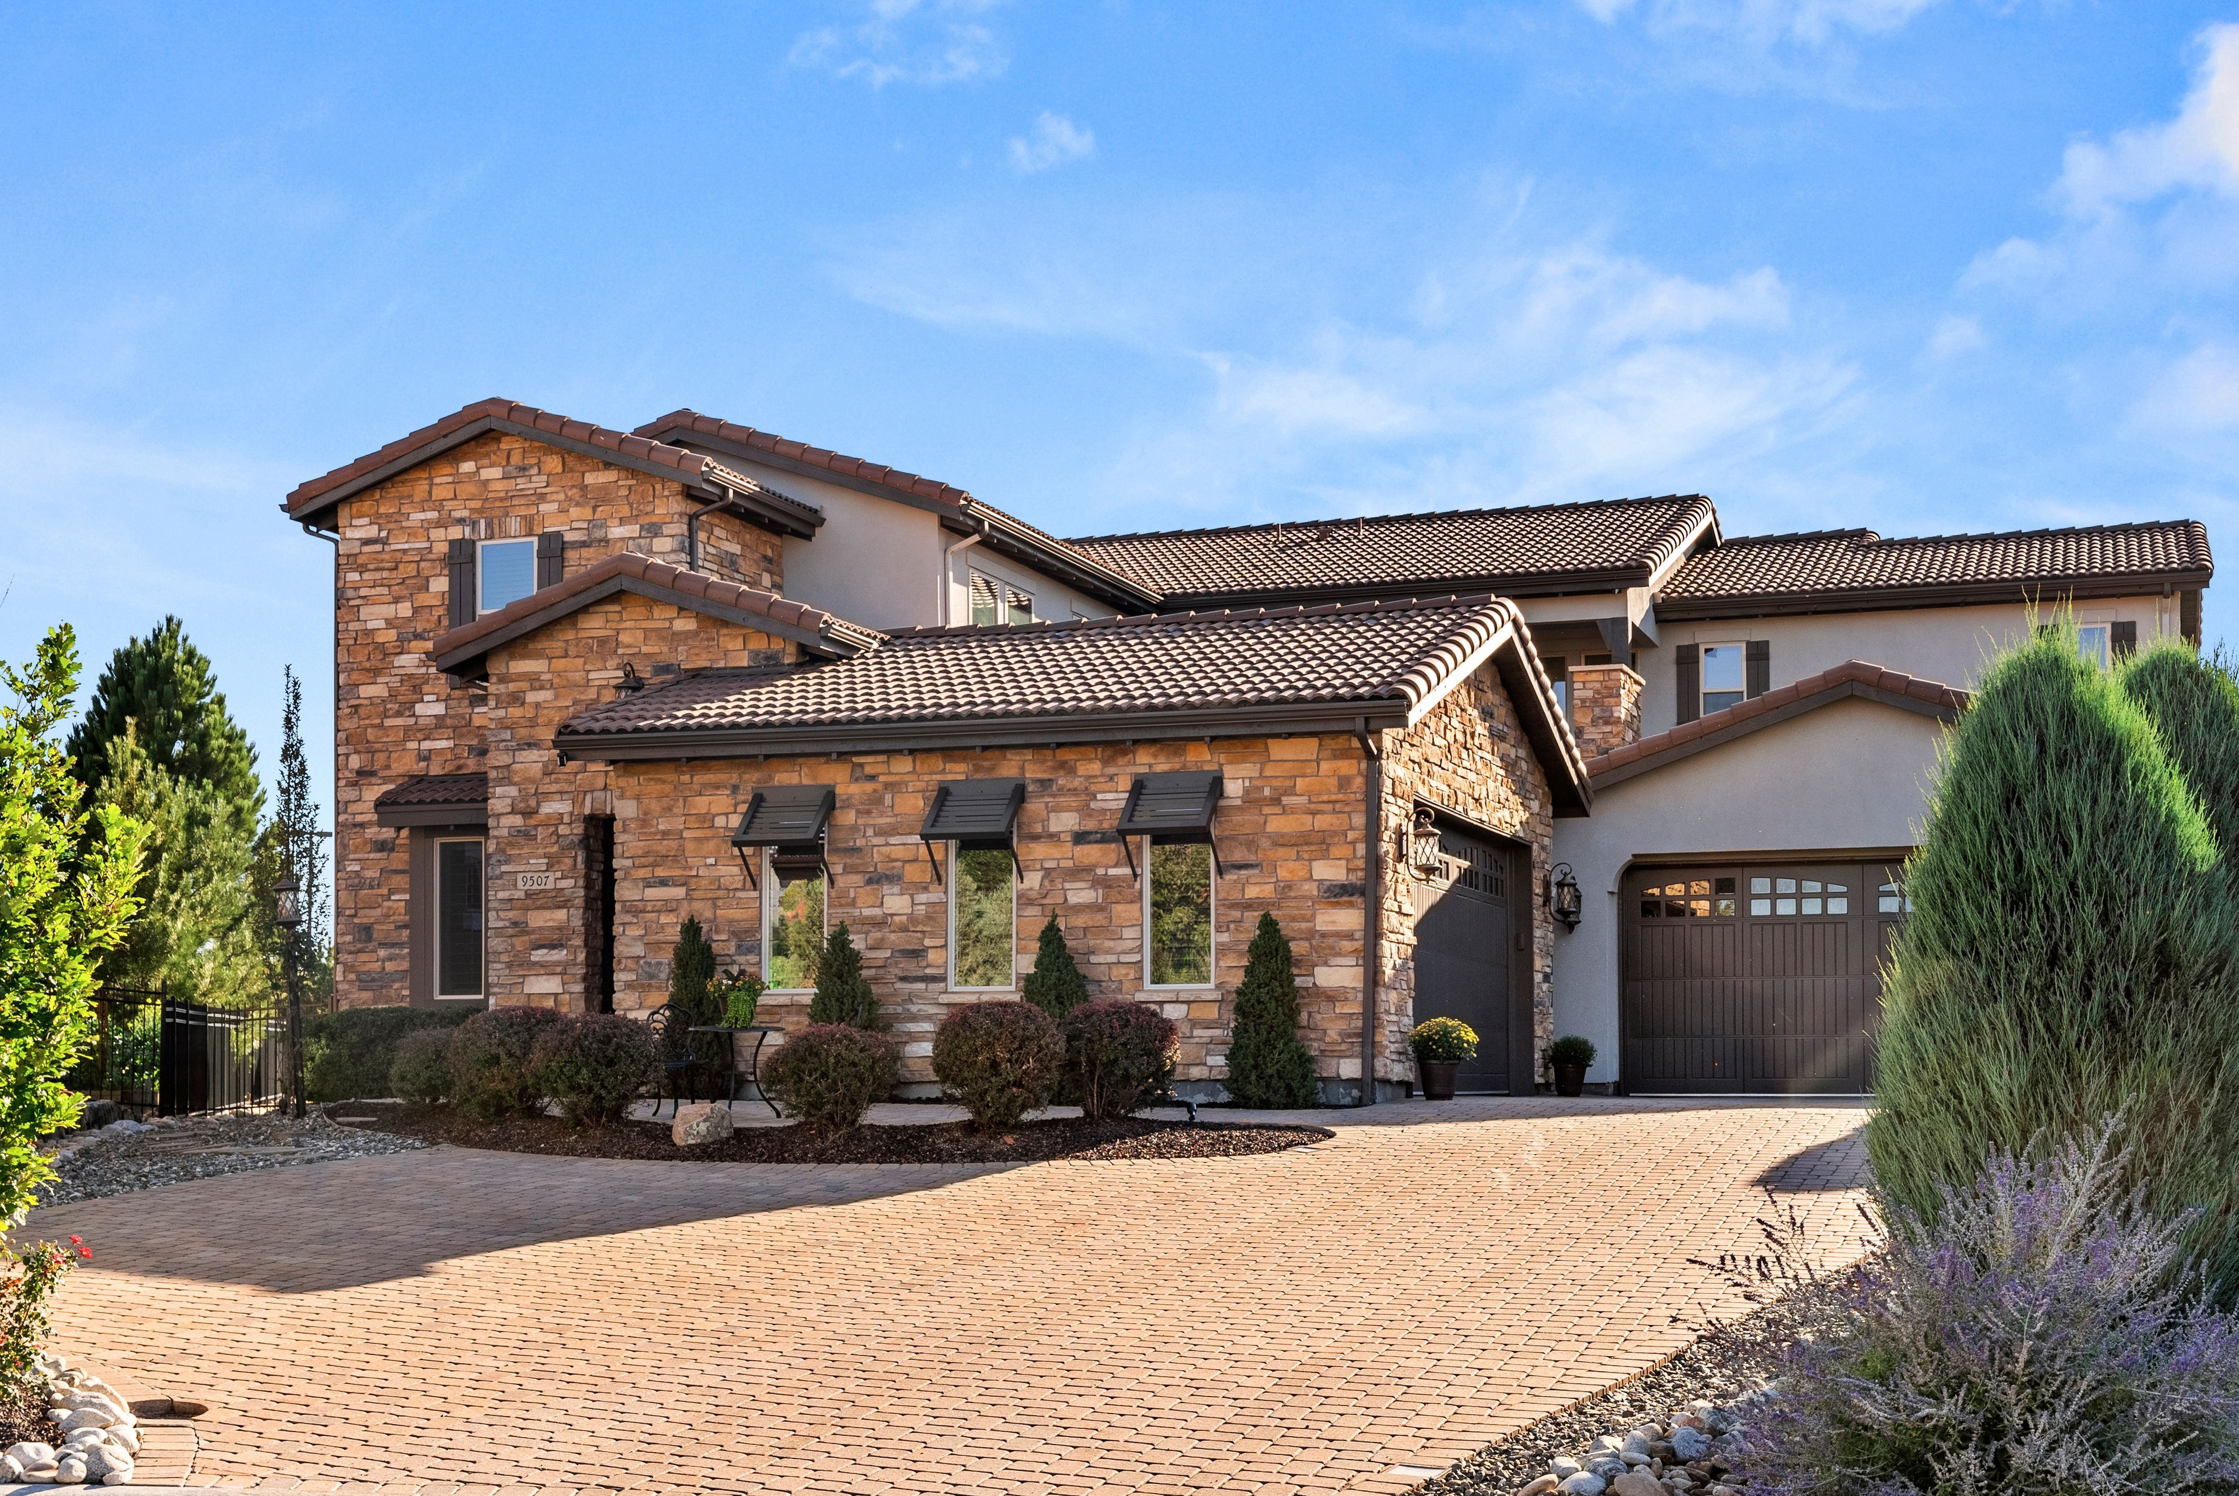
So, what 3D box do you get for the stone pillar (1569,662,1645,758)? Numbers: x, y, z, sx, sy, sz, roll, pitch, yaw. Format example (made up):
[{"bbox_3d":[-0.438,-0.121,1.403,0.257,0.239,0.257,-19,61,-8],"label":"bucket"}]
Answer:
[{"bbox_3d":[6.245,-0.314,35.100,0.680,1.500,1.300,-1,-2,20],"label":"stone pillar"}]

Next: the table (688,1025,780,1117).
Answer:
[{"bbox_3d":[-3.085,2.600,22.000,0.760,0.720,0.740,0,-2,0],"label":"table"}]

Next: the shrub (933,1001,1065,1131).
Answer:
[{"bbox_3d":[-0.877,2.307,19.900,0.950,0.940,0.950,0,-2,0],"label":"shrub"}]

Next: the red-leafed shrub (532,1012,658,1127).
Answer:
[{"bbox_3d":[-3.916,2.398,20.400,0.930,0.840,0.920,0,-2,0],"label":"red-leafed shrub"}]

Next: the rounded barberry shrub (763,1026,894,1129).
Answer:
[{"bbox_3d":[-2.210,2.503,20.900,1.010,0.820,1.000,0,-2,0],"label":"rounded barberry shrub"}]

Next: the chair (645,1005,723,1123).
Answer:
[{"bbox_3d":[-3.366,2.424,21.200,0.440,0.900,0.500,2,-3,-41],"label":"chair"}]

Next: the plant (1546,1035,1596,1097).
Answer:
[{"bbox_3d":[4.615,3.256,28.000,0.520,0.650,0.520,-1,-2,20],"label":"plant"}]

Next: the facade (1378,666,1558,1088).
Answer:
[{"bbox_3d":[3.151,1.139,25.100,0.400,3.950,7.100,-1,-2,20],"label":"facade"}]

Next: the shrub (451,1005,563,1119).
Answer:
[{"bbox_3d":[-4.696,2.415,21.000,0.900,0.880,0.900,0,-2,0],"label":"shrub"}]

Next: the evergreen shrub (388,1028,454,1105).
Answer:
[{"bbox_3d":[-6.044,2.767,23.800,0.660,0.680,0.660,-1,-2,20],"label":"evergreen shrub"}]

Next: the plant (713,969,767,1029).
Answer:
[{"bbox_3d":[-3.043,2.024,22.000,0.450,0.480,0.450,0,-2,0],"label":"plant"}]

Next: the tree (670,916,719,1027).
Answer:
[{"bbox_3d":[-3.595,2.173,23.300,0.550,1.500,0.550,-1,-2,20],"label":"tree"}]

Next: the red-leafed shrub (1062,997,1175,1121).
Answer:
[{"bbox_3d":[-0.019,2.308,20.300,0.880,0.880,0.880,0,-2,0],"label":"red-leafed shrub"}]

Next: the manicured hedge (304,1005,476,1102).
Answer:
[{"bbox_3d":[-6.636,2.779,25.000,1.650,0.900,1.000,-1,-2,20],"label":"manicured hedge"}]

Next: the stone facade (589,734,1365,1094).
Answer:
[{"bbox_3d":[-1.259,1.428,23.050,7.100,2.950,0.400,-1,-2,20],"label":"stone facade"}]

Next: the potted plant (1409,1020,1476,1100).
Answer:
[{"bbox_3d":[2.564,2.473,21.750,0.540,0.660,0.540,0,-2,0],"label":"potted plant"}]

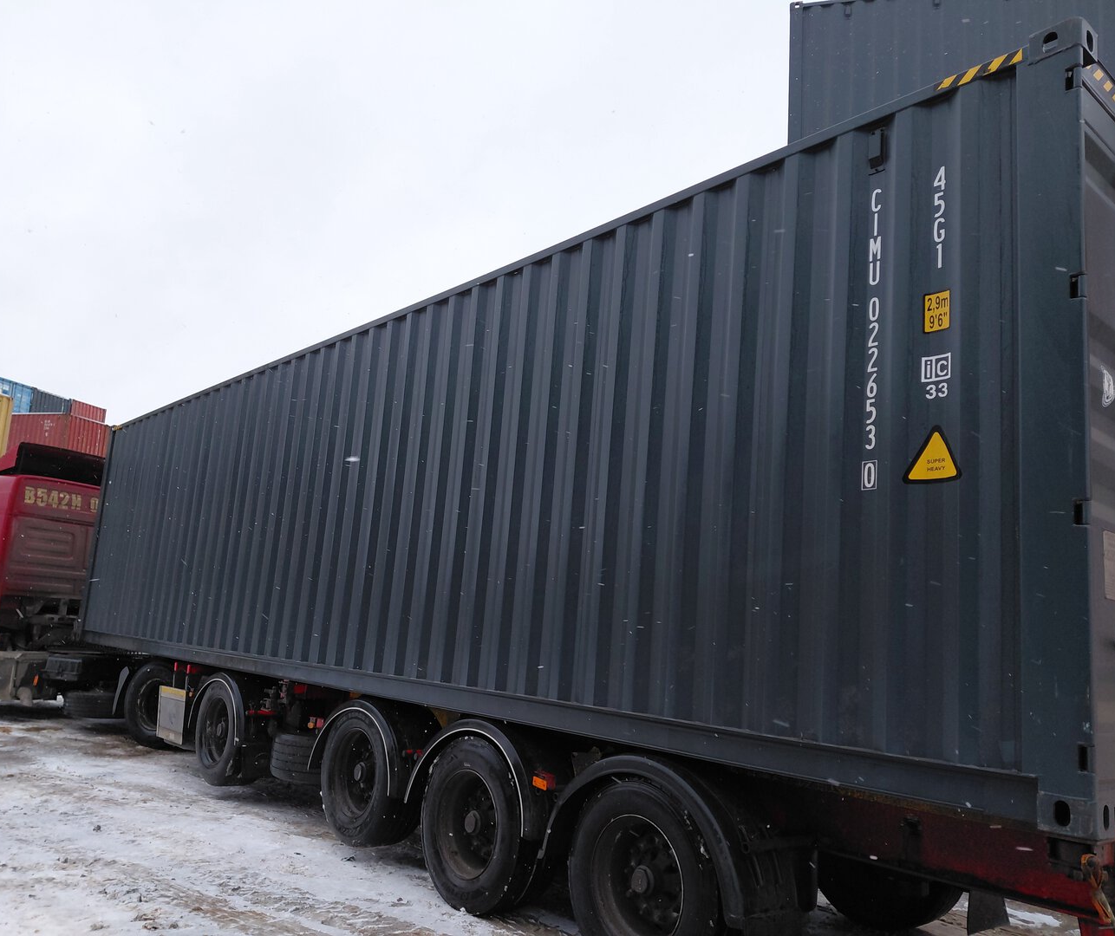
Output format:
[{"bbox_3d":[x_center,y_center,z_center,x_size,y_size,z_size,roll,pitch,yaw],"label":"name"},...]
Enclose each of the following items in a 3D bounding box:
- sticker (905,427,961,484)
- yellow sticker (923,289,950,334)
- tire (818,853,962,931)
[{"bbox_3d":[1.448,-0.058,3.501,0.006,0.220,0.235,14,-14,-39],"label":"sticker"},{"bbox_3d":[1.513,-0.630,3.608,0.006,0.165,0.110,14,-14,-39],"label":"yellow sticker"},{"bbox_3d":[2.050,2.340,5.620,0.360,0.960,0.960,14,-14,-39],"label":"tire"}]

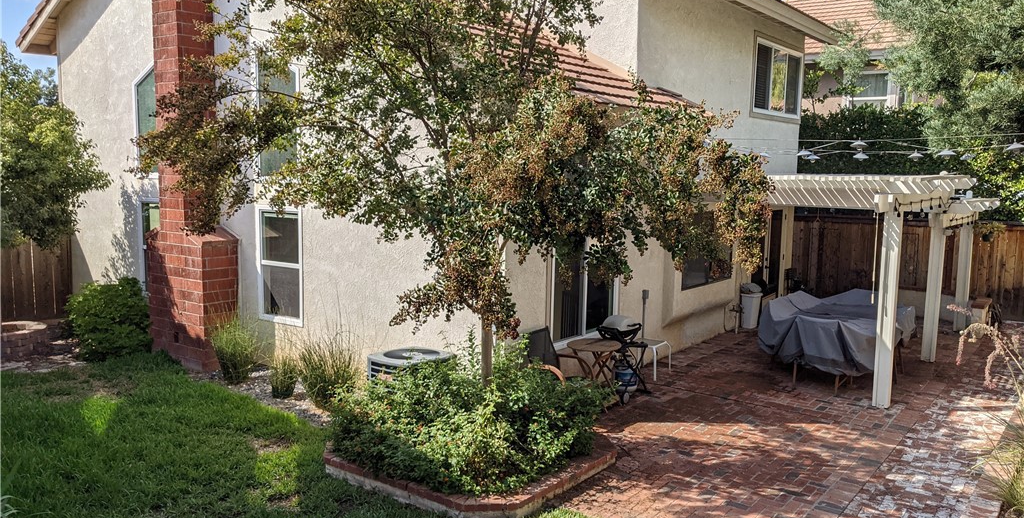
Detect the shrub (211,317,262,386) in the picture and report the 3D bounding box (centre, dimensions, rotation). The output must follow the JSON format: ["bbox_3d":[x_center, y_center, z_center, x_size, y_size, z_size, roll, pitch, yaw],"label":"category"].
[{"bbox_3d":[-3.612,1.166,10.444,0.646,0.813,0.646,6,8,37],"label":"shrub"}]

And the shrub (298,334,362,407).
[{"bbox_3d":[-2.186,1.273,9.443,0.741,0.846,0.741,1,7,0],"label":"shrub"}]

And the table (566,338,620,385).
[{"bbox_3d":[0.957,1.365,9.269,0.640,0.745,0.640,1,7,0],"label":"table"}]

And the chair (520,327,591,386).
[{"bbox_3d":[0.542,1.297,8.774,0.640,0.980,0.600,4,7,26],"label":"chair"}]

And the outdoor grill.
[{"bbox_3d":[1.366,1.185,9.710,0.500,1.006,0.695,6,8,37],"label":"outdoor grill"}]

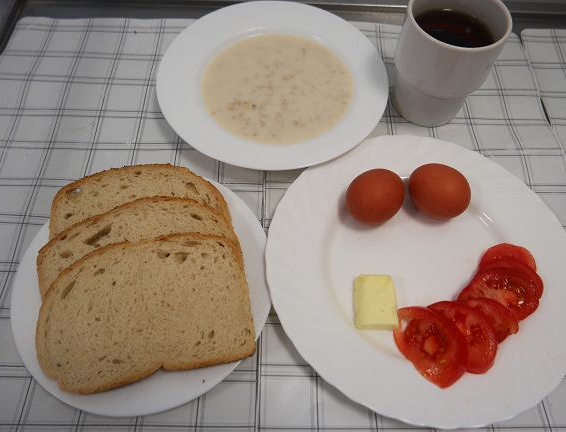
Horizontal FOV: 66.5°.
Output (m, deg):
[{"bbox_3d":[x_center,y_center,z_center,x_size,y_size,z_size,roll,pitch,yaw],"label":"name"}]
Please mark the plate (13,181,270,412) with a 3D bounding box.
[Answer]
[{"bbox_3d":[-0.106,0.051,0.341,0.198,0.018,0.198,0,60,-1],"label":"plate"}]

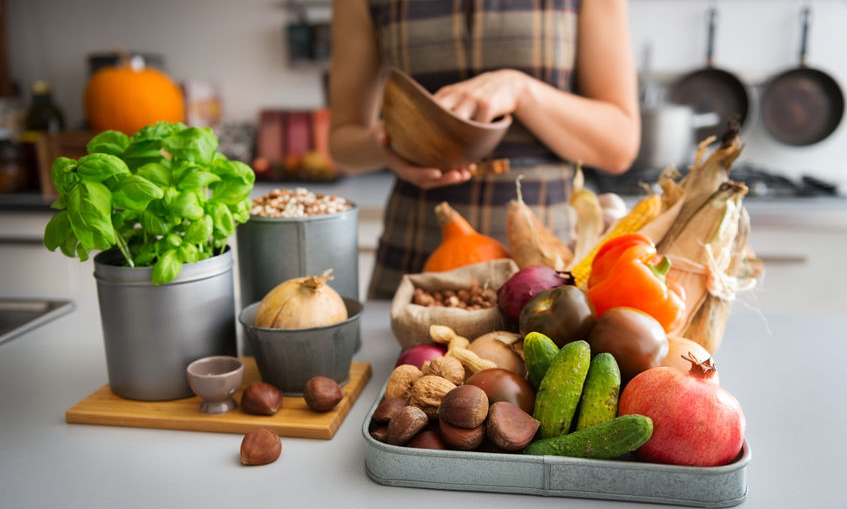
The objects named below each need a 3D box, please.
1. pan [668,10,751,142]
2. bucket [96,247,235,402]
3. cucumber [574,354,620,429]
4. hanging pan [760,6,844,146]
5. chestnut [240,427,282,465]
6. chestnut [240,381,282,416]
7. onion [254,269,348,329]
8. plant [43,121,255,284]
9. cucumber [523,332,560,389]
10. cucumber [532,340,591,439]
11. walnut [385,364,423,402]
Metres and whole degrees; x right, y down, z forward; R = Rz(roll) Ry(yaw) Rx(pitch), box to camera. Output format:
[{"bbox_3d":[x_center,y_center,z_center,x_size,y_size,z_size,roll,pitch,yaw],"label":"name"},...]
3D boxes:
[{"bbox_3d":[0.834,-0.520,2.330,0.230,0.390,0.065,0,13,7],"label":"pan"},{"bbox_3d":[-0.248,0.065,0.791,0.131,0.123,0.131,-1,10,0],"label":"bucket"},{"bbox_3d":[0.142,0.117,0.661,0.031,0.031,0.096,19,44,2],"label":"cucumber"},{"bbox_3d":[1.289,-0.605,2.720,0.285,0.465,0.060,0,10,6],"label":"hanging pan"},{"bbox_3d":[-0.127,0.151,0.629,0.033,0.029,0.029,0,10,6],"label":"chestnut"},{"bbox_3d":[-0.143,0.129,0.709,0.036,0.027,0.032,-1,13,0],"label":"chestnut"},{"bbox_3d":[-0.121,0.064,0.794,0.091,0.091,0.091,0,10,6],"label":"onion"},{"bbox_3d":[-0.266,-0.051,0.775,0.205,0.160,0.180,0,10,6],"label":"plant"},{"bbox_3d":[0.111,0.111,0.705,0.033,0.033,0.095,-3,45,-8],"label":"cucumber"},{"bbox_3d":[0.115,0.112,0.667,0.036,0.036,0.106,31,47,0],"label":"cucumber"},{"bbox_3d":[-0.018,0.115,0.705,0.036,0.034,0.035,0,10,6],"label":"walnut"}]

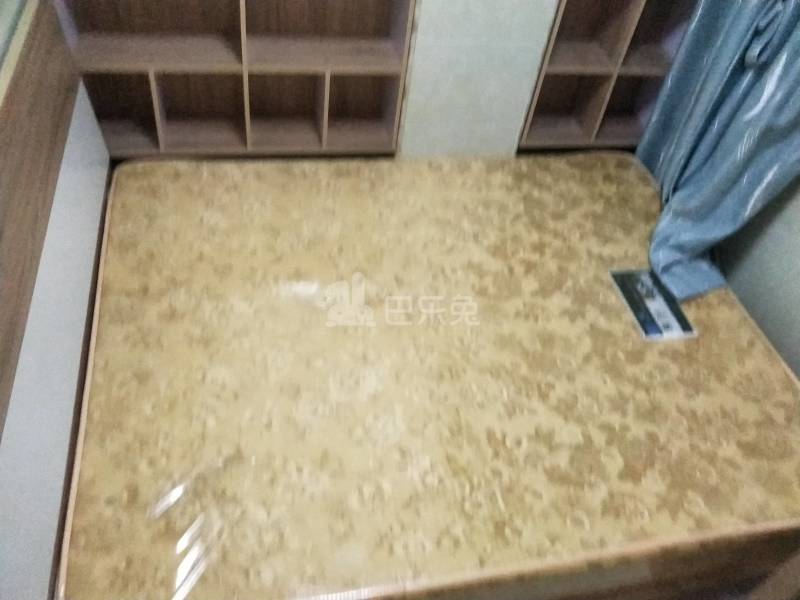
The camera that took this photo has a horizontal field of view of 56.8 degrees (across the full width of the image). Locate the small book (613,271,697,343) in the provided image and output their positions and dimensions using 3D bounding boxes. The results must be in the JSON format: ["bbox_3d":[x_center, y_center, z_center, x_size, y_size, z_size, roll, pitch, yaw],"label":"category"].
[{"bbox_3d":[0.728,0.009,2.145,0.160,0.015,0.270,-3,45,-13],"label":"small book"}]

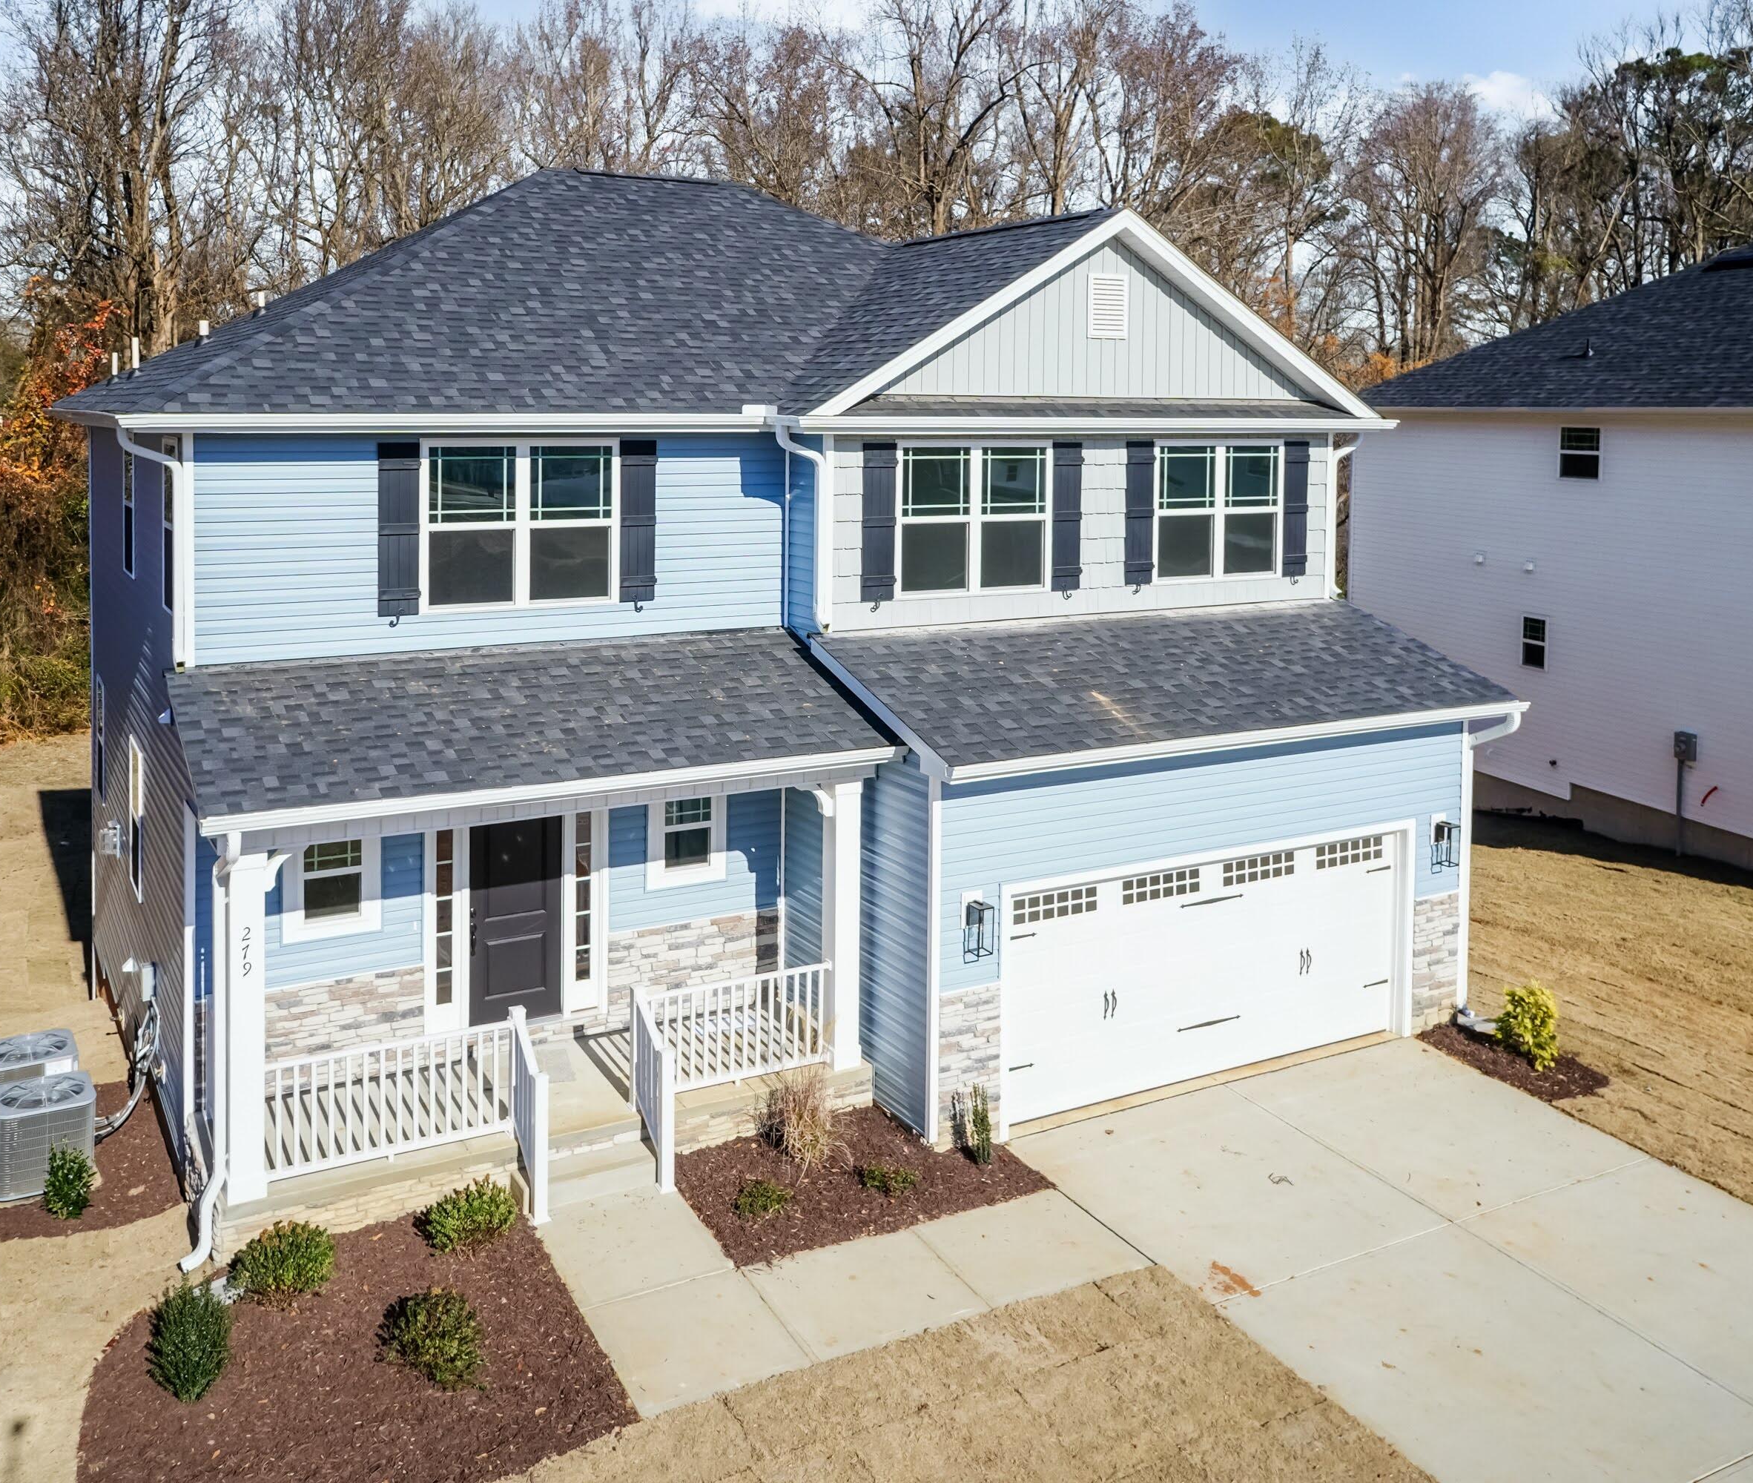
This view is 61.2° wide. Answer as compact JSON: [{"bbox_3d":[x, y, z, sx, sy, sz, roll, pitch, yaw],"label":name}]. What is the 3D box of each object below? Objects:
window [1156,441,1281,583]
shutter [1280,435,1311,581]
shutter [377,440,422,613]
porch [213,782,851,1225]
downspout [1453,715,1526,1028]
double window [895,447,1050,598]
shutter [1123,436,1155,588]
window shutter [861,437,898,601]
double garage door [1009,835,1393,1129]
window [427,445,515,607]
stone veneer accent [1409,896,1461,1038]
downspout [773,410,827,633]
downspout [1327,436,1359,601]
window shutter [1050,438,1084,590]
[{"bbox_3d":[3.981,-2.679,17.245,1.820,1.580,0.120,-5,11,-26],"label":"window"},{"bbox_3d":[5.068,-2.786,17.847,0.376,1.627,0.060,-5,11,-28],"label":"shutter"},{"bbox_3d":[-4.471,-1.985,13.904,0.366,1.627,0.060,-5,11,-28],"label":"shutter"},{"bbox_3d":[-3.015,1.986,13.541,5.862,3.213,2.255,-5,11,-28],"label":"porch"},{"bbox_3d":[6.790,1.423,16.519,0.495,3.365,0.505,-5,11,-28],"label":"downspout"},{"bbox_3d":[1.083,-2.391,15.858,1.871,1.627,0.110,-5,11,-28],"label":"double window"},{"bbox_3d":[2.985,-2.575,16.731,0.385,1.600,0.060,-5,11,-26],"label":"shutter"},{"bbox_3d":[0.041,-2.260,15.339,0.386,1.627,0.060,-5,11,-28],"label":"window shutter"},{"bbox_3d":[3.357,2.325,15.077,4.900,2.200,0.150,-5,11,-26],"label":"double garage door"},{"bbox_3d":[-3.916,-2.089,14.311,0.850,1.520,0.120,-5,11,-26],"label":"window"},{"bbox_3d":[6.211,2.437,16.377,0.723,1.536,0.081,-5,11,-28],"label":"stone veneer accent"},{"bbox_3d":[-0.747,-2.161,15.130,0.340,2.200,0.550,-5,11,-26],"label":"downspout"},{"bbox_3d":[5.647,-2.688,17.919,0.220,2.000,0.420,-5,11,-26],"label":"downspout"},{"bbox_3d":[2.116,-2.467,16.316,0.385,1.620,0.060,-5,11,-26],"label":"window shutter"}]

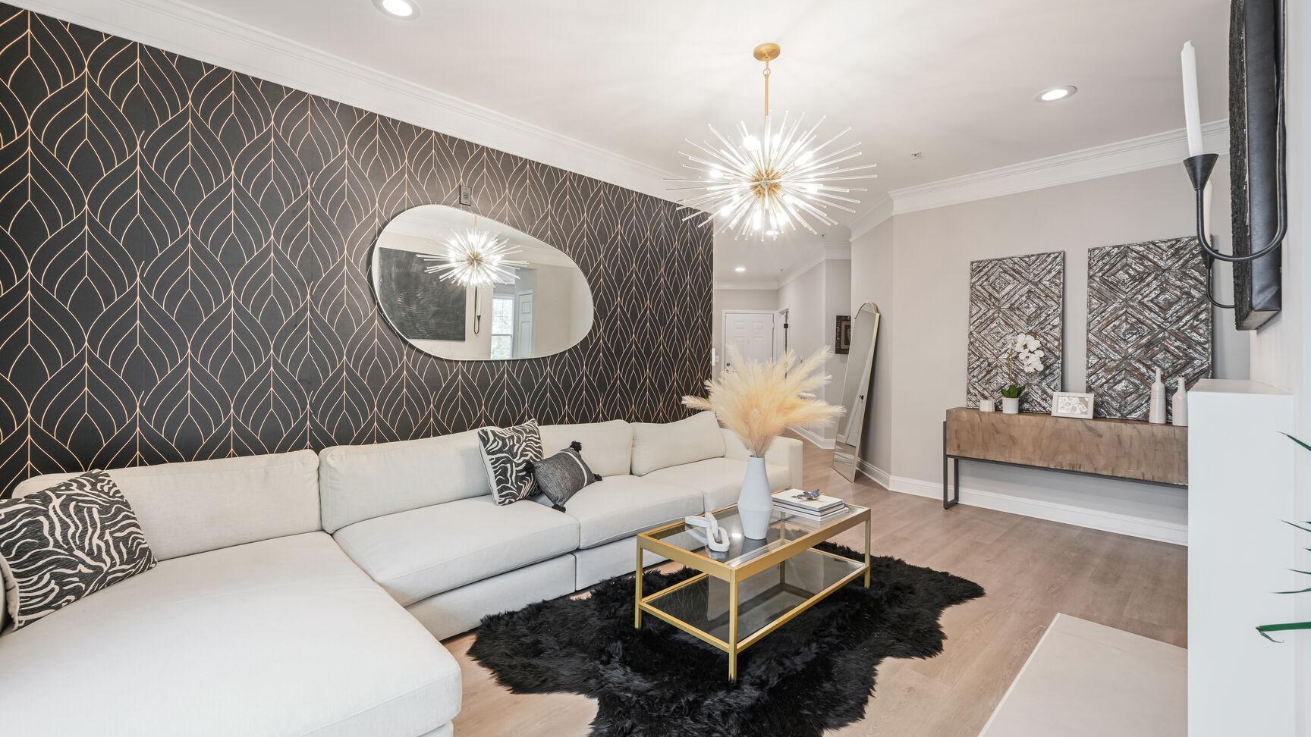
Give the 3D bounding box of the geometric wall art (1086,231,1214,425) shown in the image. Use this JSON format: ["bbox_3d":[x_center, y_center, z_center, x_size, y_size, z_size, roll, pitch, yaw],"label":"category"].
[{"bbox_3d":[3.358,-0.247,3.490,0.035,1.220,0.610,3,-1,-45],"label":"geometric wall art"}]

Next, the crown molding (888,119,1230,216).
[{"bbox_3d":[2.914,-1.486,3.913,0.155,0.175,2.160,-1,2,-45],"label":"crown molding"}]

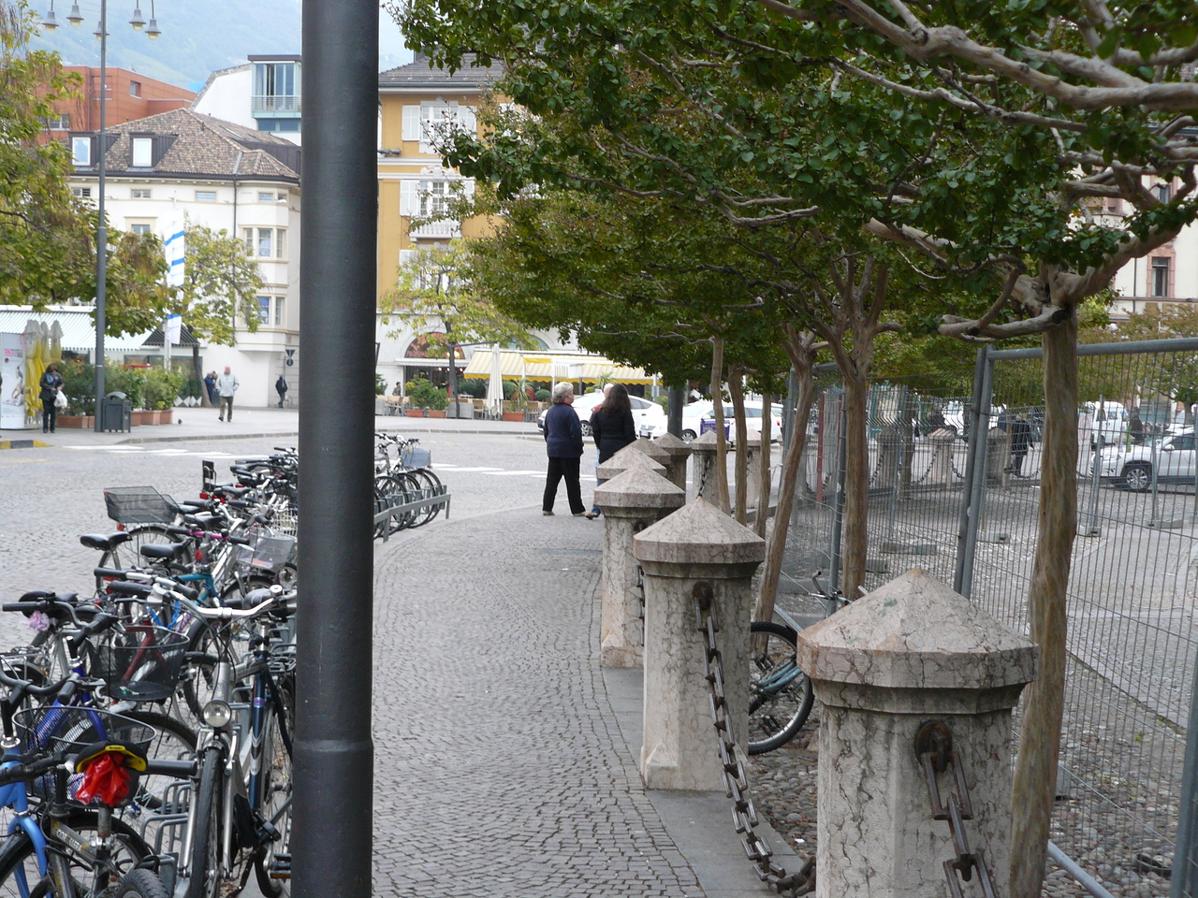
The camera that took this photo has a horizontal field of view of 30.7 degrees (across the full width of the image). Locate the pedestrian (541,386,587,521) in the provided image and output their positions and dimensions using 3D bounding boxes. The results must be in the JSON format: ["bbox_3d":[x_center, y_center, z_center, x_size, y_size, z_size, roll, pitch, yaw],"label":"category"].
[{"bbox_3d":[-0.433,0.006,26.900,0.460,1.640,0.520,-1,4,-45],"label":"pedestrian"}]

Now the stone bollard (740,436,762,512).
[{"bbox_3d":[2.279,0.293,32.417,0.530,1.170,0.530,1,2,12],"label":"stone bollard"}]

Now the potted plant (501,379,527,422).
[{"bbox_3d":[-3.614,-2.073,92.000,1.100,1.820,0.950,2,2,11],"label":"potted plant"}]

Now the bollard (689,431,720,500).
[{"bbox_3d":[1.439,0.346,28.517,0.530,1.170,0.530,1,2,9],"label":"bollard"}]

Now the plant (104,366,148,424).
[{"bbox_3d":[-13.210,-1.506,61.000,1.200,1.680,1.000,1,2,0],"label":"plant"}]

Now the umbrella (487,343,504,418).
[{"bbox_3d":[-4.186,-2.800,88.500,0.620,3.000,0.620,1,2,0],"label":"umbrella"}]

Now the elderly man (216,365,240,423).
[{"bbox_3d":[-11.418,-1.697,67.000,0.620,1.740,0.450,1,3,3],"label":"elderly man"}]

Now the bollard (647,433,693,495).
[{"bbox_3d":[0.810,0.391,25.616,0.540,1.167,0.540,2,2,8],"label":"bollard"}]

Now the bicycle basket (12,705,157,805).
[{"bbox_3d":[-1.148,0.692,4.850,0.270,0.200,0.340,3,2,40],"label":"bicycle basket"}]

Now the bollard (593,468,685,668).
[{"bbox_3d":[0.227,0.633,12.130,0.500,1.090,0.500,1,3,-3],"label":"bollard"}]

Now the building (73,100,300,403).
[{"bbox_3d":[-23.131,-10.362,121.500,14.000,16.200,13.000,1,3,2],"label":"building"}]

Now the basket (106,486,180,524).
[{"bbox_3d":[-3.005,0.371,14.300,0.420,0.200,0.320,-1,6,-21],"label":"basket"}]

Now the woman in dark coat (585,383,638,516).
[{"bbox_3d":[0.171,0.035,27.400,0.560,1.700,0.360,1,2,-9],"label":"woman in dark coat"}]

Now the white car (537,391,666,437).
[{"bbox_3d":[0.081,-1.193,75.500,4.450,1.490,1.740,0,2,-33],"label":"white car"}]

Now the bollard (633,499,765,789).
[{"bbox_3d":[0.404,0.793,9.066,0.543,1.175,0.543,1,2,-1],"label":"bollard"}]

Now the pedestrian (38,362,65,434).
[{"bbox_3d":[-12.735,-1.171,50.800,0.550,1.640,0.400,1,2,-20],"label":"pedestrian"}]

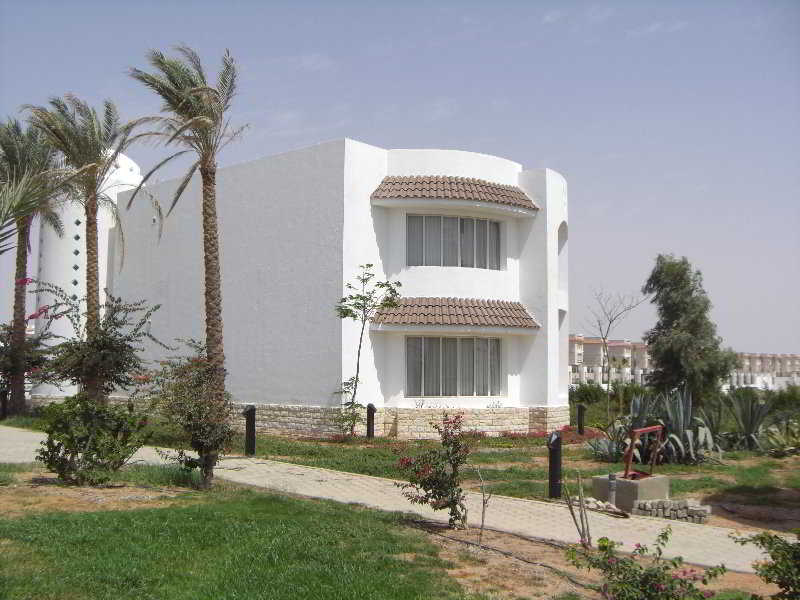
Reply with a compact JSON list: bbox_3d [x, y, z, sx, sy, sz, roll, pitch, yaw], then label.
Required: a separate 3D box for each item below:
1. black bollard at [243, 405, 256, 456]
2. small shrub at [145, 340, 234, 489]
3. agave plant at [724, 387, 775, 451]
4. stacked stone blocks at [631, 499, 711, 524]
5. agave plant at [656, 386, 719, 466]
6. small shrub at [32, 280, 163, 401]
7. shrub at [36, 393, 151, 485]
[{"bbox_3d":[-2.776,2.421,16.363,0.233,0.965,0.159,4,-6,-37],"label":"black bollard"},{"bbox_3d":[-2.828,1.538,11.800,1.220,1.980,1.200,0,-4,0],"label":"small shrub"},{"bbox_3d":[8.610,2.943,21.686,1.219,1.537,1.219,0,-5,0],"label":"agave plant"},{"bbox_3d":[3.040,2.345,9.830,0.790,0.195,0.320,-3,-6,33],"label":"stacked stone blocks"},{"bbox_3d":[6.125,2.680,18.823,1.325,1.505,1.325,0,-5,0],"label":"agave plant"},{"bbox_3d":[-7.425,1.518,21.872,3.180,3.498,2.968,0,-5,0],"label":"small shrub"},{"bbox_3d":[-4.547,1.990,13.090,1.590,1.272,1.484,0,-5,0],"label":"shrub"}]

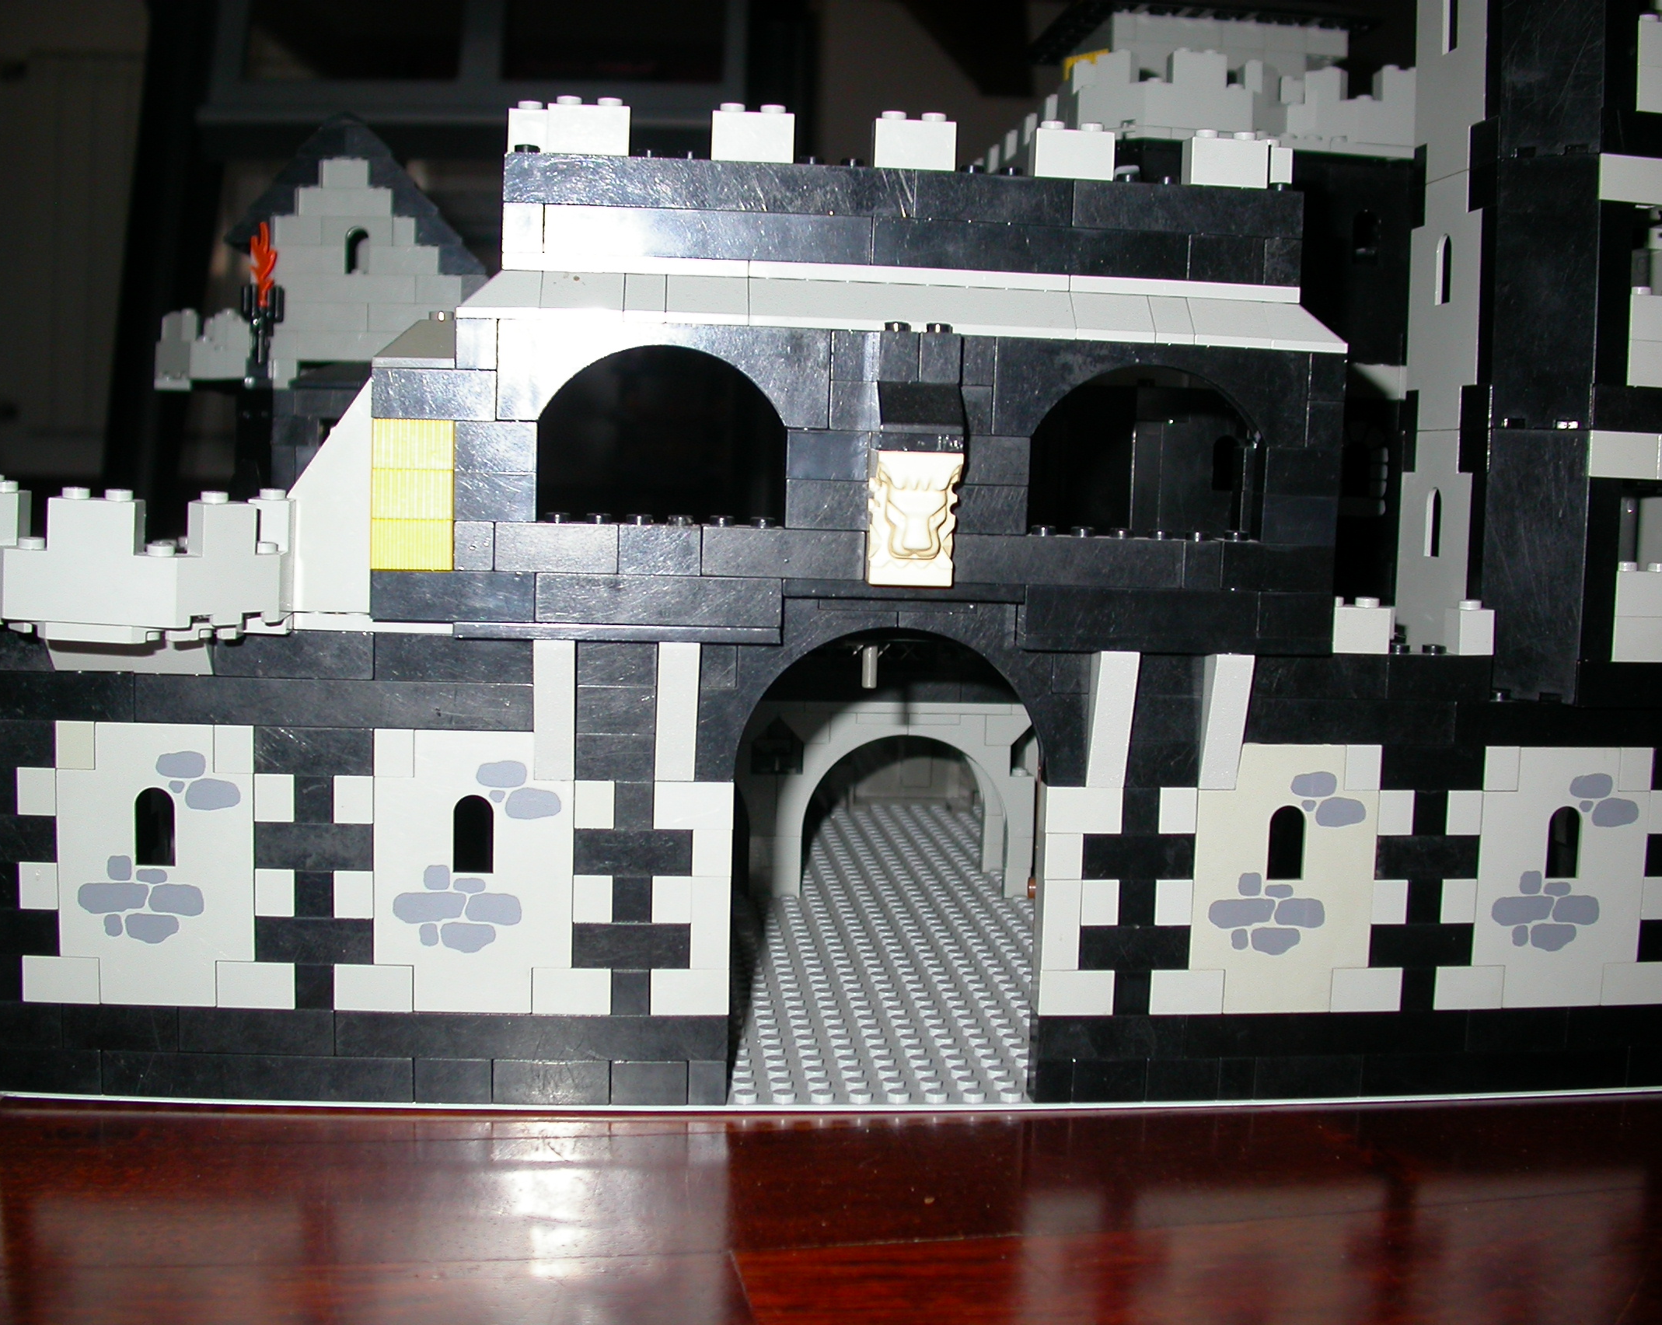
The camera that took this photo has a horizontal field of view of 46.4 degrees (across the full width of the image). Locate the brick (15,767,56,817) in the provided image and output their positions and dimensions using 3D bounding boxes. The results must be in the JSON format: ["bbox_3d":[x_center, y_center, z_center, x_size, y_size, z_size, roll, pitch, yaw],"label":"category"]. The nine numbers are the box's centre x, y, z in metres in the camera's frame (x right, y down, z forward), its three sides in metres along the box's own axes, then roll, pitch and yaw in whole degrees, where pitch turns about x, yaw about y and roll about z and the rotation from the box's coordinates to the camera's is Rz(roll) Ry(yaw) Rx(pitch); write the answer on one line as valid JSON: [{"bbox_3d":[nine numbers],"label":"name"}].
[{"bbox_3d":[-0.157,0.025,0.387,0.008,0.010,0.008,1,5,-6],"label":"brick"}]

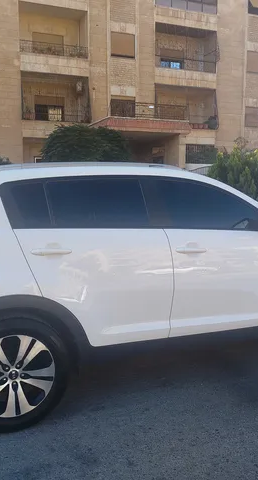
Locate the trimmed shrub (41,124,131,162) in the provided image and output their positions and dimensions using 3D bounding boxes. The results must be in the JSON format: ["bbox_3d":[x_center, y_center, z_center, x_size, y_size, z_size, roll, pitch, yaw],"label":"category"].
[{"bbox_3d":[-1.767,-2.686,18.622,3.550,3.950,3.370,0,6,0],"label":"trimmed shrub"}]

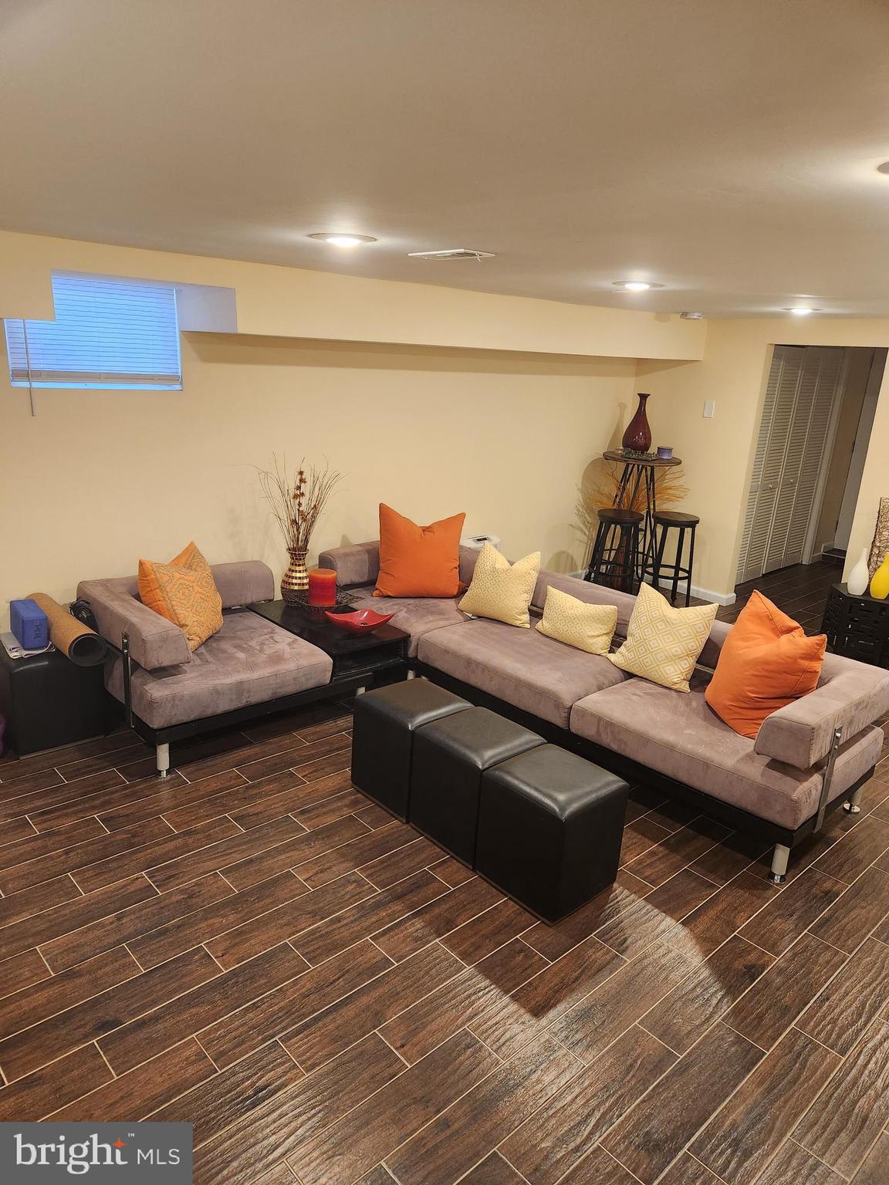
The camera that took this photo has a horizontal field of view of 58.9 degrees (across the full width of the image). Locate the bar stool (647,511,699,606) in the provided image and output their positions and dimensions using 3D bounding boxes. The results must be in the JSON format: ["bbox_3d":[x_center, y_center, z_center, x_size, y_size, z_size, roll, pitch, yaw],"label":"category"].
[{"bbox_3d":[1.694,-0.194,5.923,0.399,0.754,0.399,-12,23,-41],"label":"bar stool"}]

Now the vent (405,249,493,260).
[{"bbox_3d":[0.022,-1.144,2.673,0.147,0.020,0.328,-12,23,-41],"label":"vent"}]

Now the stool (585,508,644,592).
[{"bbox_3d":[1.334,-0.236,6.136,0.370,0.730,0.370,-12,23,-41],"label":"stool"}]

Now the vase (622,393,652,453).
[{"bbox_3d":[1.593,-1.350,6.308,0.232,0.479,0.232,-12,23,-41],"label":"vase"}]

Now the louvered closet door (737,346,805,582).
[{"bbox_3d":[2.742,-1.080,6.805,0.805,2.013,0.037,-12,23,-41],"label":"louvered closet door"}]

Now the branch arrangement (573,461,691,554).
[{"bbox_3d":[1.553,-0.698,6.511,0.820,0.750,0.700,-12,23,-41],"label":"branch arrangement"}]

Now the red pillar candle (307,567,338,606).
[{"bbox_3d":[-0.708,-0.022,4.585,0.156,0.200,0.156,3,17,-1],"label":"red pillar candle"}]

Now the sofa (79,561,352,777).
[{"bbox_3d":[-1.132,0.306,3.888,0.988,0.664,0.869,-12,23,-41],"label":"sofa"}]

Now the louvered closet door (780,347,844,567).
[{"bbox_3d":[3.341,-1.208,7.341,0.805,2.013,0.037,-12,23,-41],"label":"louvered closet door"}]

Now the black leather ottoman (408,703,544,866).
[{"bbox_3d":[0.117,0.762,3.148,0.375,0.425,0.385,-12,23,-41],"label":"black leather ottoman"}]

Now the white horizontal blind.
[{"bbox_3d":[-1.620,-1.213,3.714,0.800,0.498,0.055,-12,23,-41],"label":"white horizontal blind"}]

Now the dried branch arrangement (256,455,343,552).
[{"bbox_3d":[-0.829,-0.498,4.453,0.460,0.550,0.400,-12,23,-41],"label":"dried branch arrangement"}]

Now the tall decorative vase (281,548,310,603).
[{"bbox_3d":[-0.856,-0.092,4.578,0.200,0.310,0.200,4,17,-1],"label":"tall decorative vase"}]

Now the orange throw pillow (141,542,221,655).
[{"bbox_3d":[-1.254,0.004,3.855,0.150,0.450,0.450,-20,13,13],"label":"orange throw pillow"}]

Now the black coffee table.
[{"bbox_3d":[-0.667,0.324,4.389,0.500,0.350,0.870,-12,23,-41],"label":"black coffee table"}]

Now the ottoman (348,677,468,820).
[{"bbox_3d":[-0.124,0.654,3.370,0.371,0.421,0.375,-12,23,-41],"label":"ottoman"}]

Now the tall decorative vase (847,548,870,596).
[{"bbox_3d":[2.810,-0.143,5.285,0.139,0.327,0.139,-12,23,-41],"label":"tall decorative vase"}]

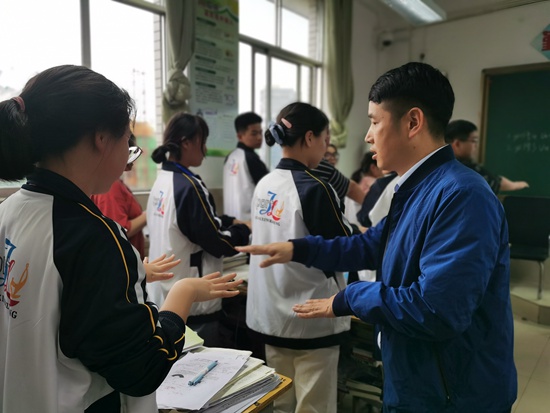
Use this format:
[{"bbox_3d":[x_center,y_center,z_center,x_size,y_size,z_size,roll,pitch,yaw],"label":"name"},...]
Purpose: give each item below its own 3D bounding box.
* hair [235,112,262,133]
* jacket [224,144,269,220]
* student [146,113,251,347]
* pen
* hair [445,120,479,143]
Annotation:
[{"bbox_3d":[-0.172,-0.541,2.780,0.185,0.140,0.155,6,9,31],"label":"hair"},{"bbox_3d":[-0.156,-0.080,2.852,0.380,0.680,0.500,-4,9,-34],"label":"jacket"},{"bbox_3d":[-0.311,0.401,1.925,0.500,1.600,0.480,-5,9,-38],"label":"student"},{"bbox_3d":[-0.198,0.464,1.200,0.016,0.013,0.145,4,8,25],"label":"pen"},{"bbox_3d":[1.167,-0.469,2.700,0.195,0.145,0.165,5,8,25],"label":"hair"}]

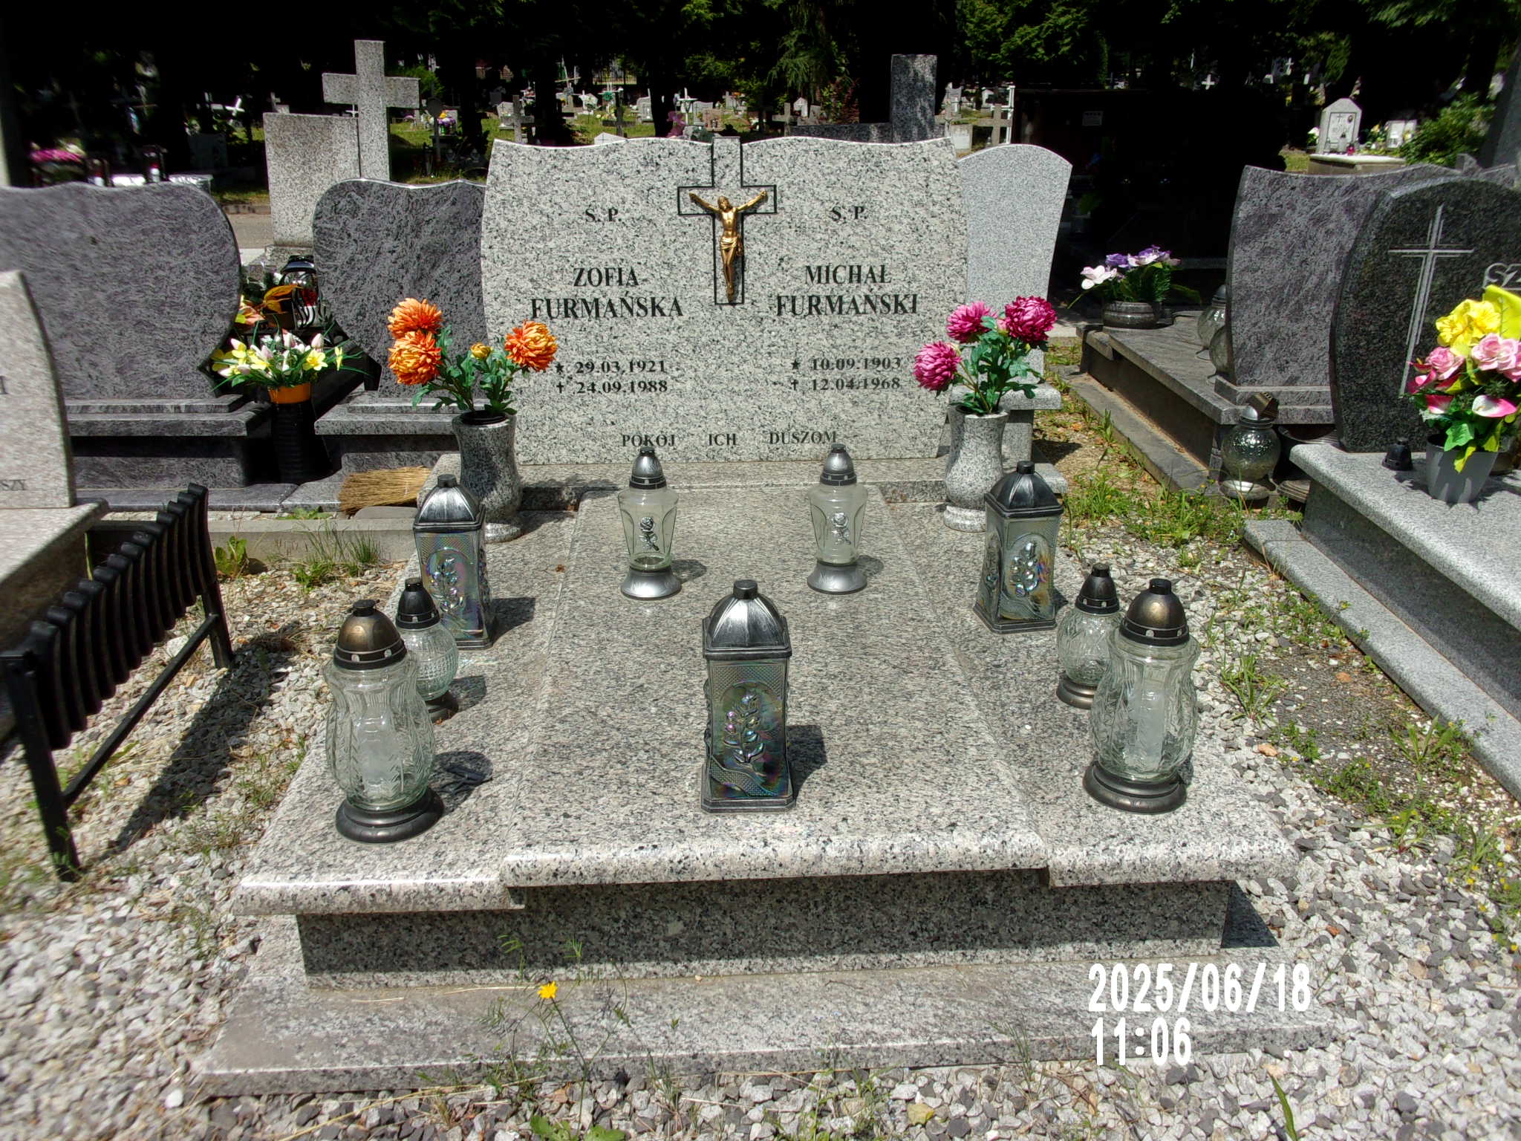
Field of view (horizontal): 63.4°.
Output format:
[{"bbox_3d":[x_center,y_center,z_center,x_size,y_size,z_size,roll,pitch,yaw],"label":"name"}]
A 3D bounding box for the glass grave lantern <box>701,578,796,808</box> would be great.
[{"bbox_3d":[-0.020,0.183,1.908,0.145,0.353,0.145,0,23,-1],"label":"glass grave lantern"}]

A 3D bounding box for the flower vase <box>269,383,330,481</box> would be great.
[{"bbox_3d":[-1.516,-0.455,4.031,0.150,0.313,0.150,-2,22,-3],"label":"flower vase"}]

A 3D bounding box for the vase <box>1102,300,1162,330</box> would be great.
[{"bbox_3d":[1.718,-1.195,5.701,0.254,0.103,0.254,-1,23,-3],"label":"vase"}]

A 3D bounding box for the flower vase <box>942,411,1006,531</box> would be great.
[{"bbox_3d":[0.570,-0.280,3.239,0.155,0.305,0.155,-2,22,-3],"label":"flower vase"}]

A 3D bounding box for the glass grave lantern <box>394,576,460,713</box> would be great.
[{"bbox_3d":[-0.647,0.135,2.345,0.122,0.260,0.122,-2,22,-3],"label":"glass grave lantern"}]

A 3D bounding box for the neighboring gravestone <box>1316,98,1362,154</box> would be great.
[{"bbox_3d":[7.751,-5.920,16.396,0.560,0.700,0.100,-8,24,-18],"label":"neighboring gravestone"}]

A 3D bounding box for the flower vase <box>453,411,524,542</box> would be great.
[{"bbox_3d":[-0.682,-0.234,3.102,0.154,0.305,0.154,-1,23,-3],"label":"flower vase"}]

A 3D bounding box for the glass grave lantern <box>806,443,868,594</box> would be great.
[{"bbox_3d":[0.171,-0.120,2.690,0.133,0.311,0.133,-1,23,-3],"label":"glass grave lantern"}]

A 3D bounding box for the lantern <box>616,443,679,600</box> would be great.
[{"bbox_3d":[-0.256,-0.119,2.795,0.142,0.320,0.142,-2,22,-3],"label":"lantern"}]

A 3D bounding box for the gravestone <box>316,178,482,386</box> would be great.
[{"bbox_3d":[-0.960,-0.909,3.965,0.920,0.680,0.090,-2,22,-3],"label":"gravestone"}]

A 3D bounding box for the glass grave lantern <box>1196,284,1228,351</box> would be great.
[{"bbox_3d":[1.748,-0.959,4.643,0.200,0.228,0.200,-2,22,-3],"label":"glass grave lantern"}]

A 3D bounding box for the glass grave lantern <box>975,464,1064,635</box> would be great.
[{"bbox_3d":[0.557,-0.060,2.635,0.145,0.353,0.145,-5,23,-12],"label":"glass grave lantern"}]

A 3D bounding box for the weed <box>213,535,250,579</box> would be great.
[{"bbox_3d":[-1.566,-0.040,3.633,0.115,0.120,0.110,-2,22,-3],"label":"weed"}]

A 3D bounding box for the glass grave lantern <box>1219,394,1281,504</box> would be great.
[{"bbox_3d":[1.641,-0.418,4.085,0.190,0.310,0.190,-2,22,-3],"label":"glass grave lantern"}]

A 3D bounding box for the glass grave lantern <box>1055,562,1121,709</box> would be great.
[{"bbox_3d":[0.625,0.118,2.311,0.127,0.265,0.127,-1,23,-3],"label":"glass grave lantern"}]

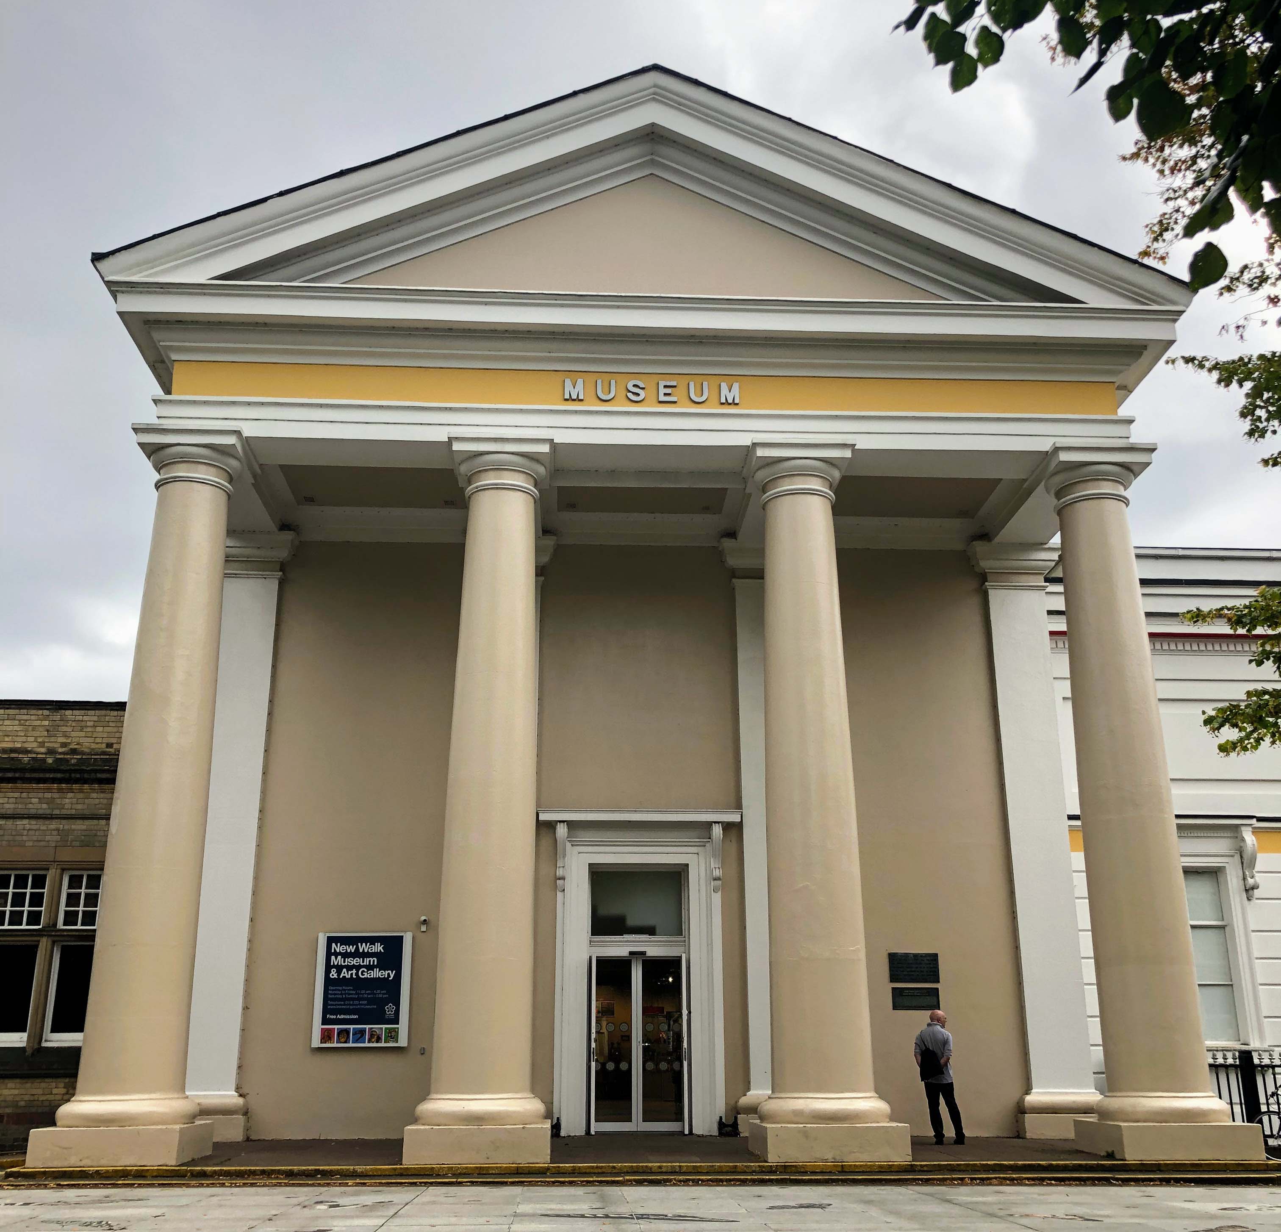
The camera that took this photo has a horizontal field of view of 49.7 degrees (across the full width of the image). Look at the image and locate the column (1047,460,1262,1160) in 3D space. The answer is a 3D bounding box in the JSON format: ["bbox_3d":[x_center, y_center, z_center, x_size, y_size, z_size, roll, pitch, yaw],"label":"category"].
[{"bbox_3d":[6.438,2.237,18.400,1.668,9.236,1.668,1,-18,-3],"label":"column"}]

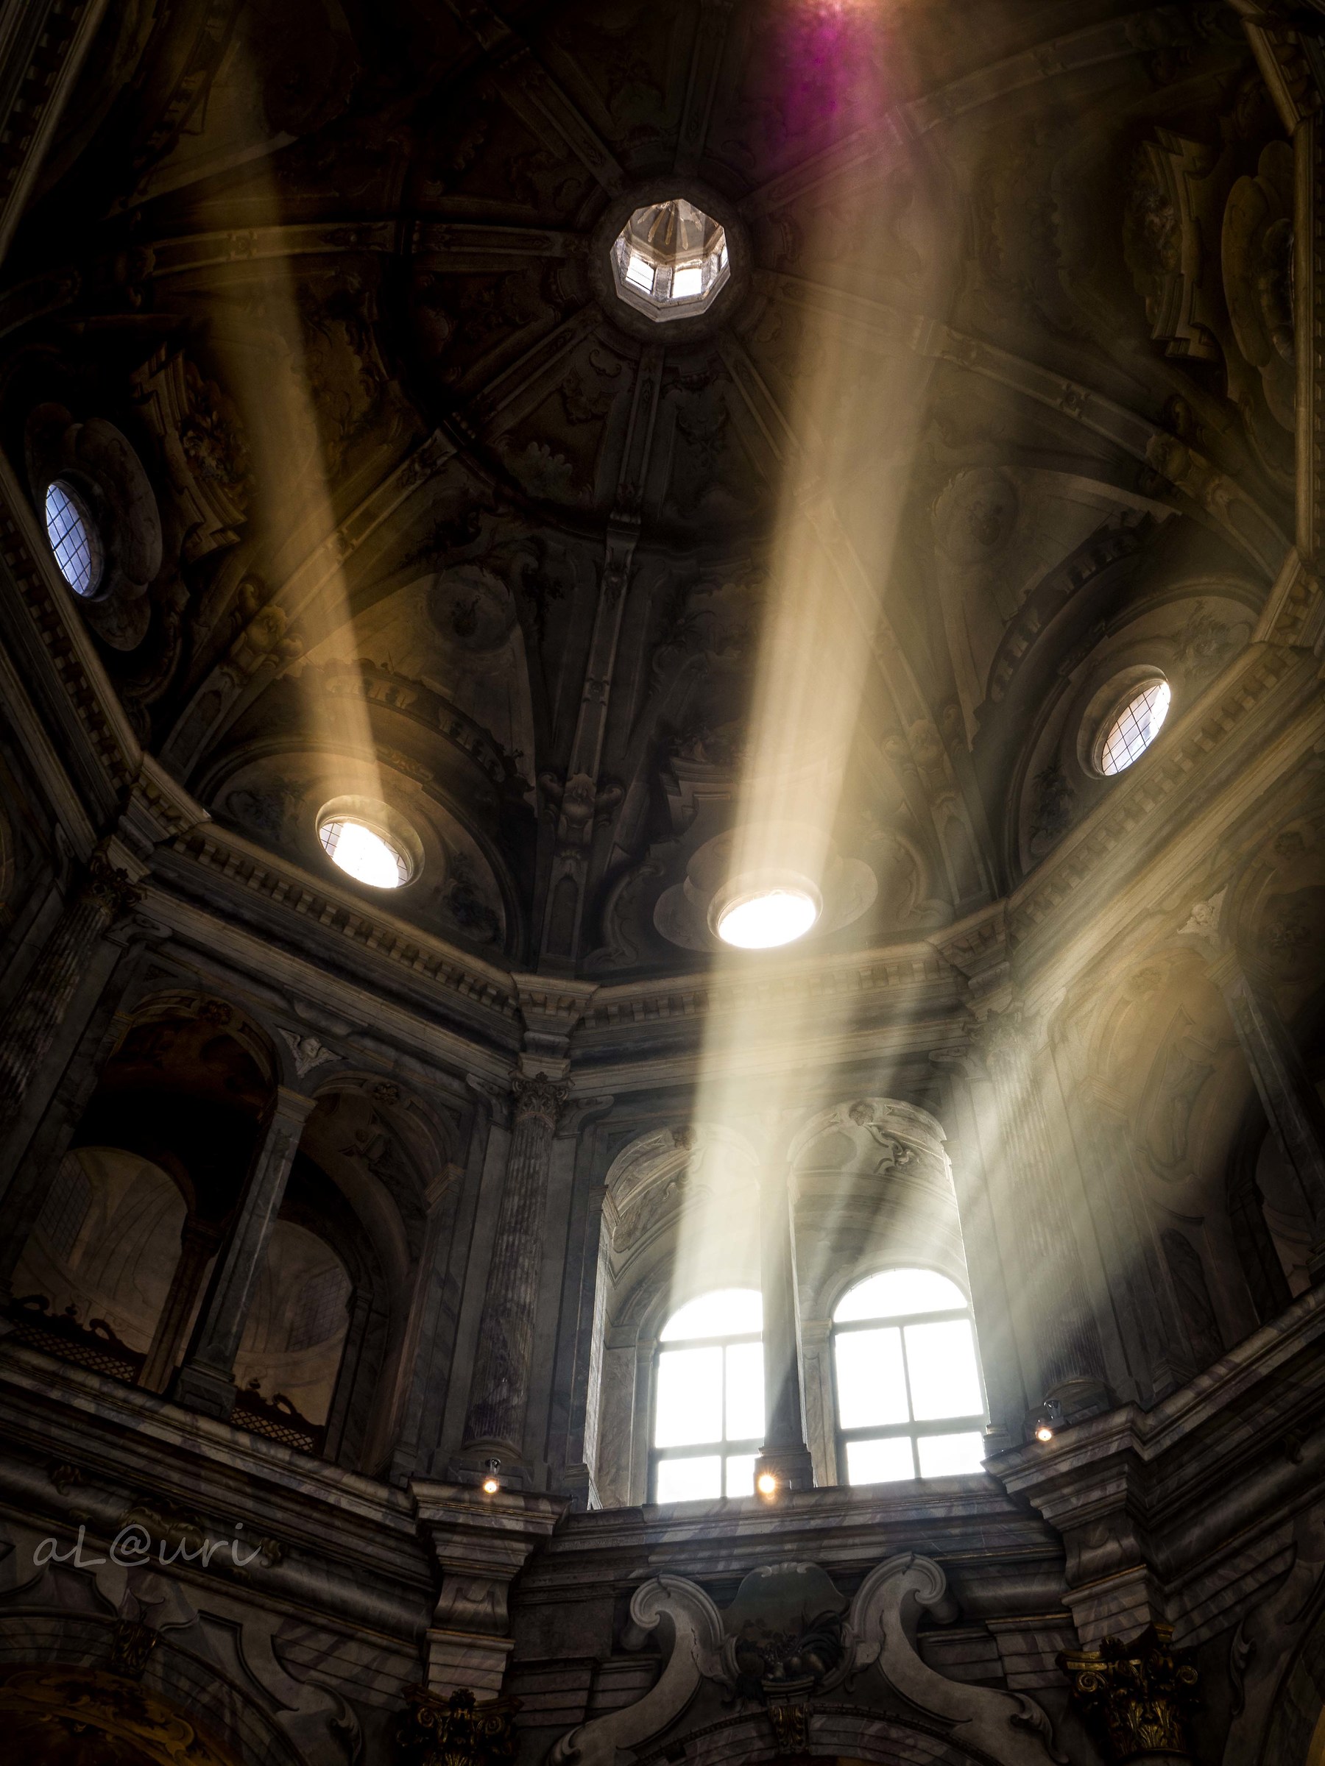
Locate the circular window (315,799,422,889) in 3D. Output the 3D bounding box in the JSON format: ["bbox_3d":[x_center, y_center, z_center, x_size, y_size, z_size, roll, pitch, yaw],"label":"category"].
[{"bbox_3d":[-4.114,-0.447,22.773,1.630,1.872,0.400,28,-57,-18],"label":"circular window"}]

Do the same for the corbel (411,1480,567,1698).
[{"bbox_3d":[-1.590,6.100,13.899,1.417,1.493,0.912,9,-55,-5],"label":"corbel"}]

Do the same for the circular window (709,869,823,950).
[{"bbox_3d":[1.476,0.508,22.729,1.600,1.728,0.400,-9,-54,8],"label":"circular window"}]

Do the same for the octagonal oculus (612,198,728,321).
[{"bbox_3d":[0.076,-8.984,23.552,1.650,0.640,1.650,-9,-54,8],"label":"octagonal oculus"}]

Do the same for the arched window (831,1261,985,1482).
[{"bbox_3d":[2.738,5.557,18.102,1.620,3.216,0.250,-9,-54,8],"label":"arched window"}]

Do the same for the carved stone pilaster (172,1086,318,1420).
[{"bbox_3d":[-4.258,3.844,16.843,0.570,4.640,0.520,28,-57,-18],"label":"carved stone pilaster"}]

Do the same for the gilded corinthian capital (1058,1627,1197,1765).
[{"bbox_3d":[3.748,6.433,12.902,1.000,0.928,0.850,-29,-59,21],"label":"gilded corinthian capital"}]

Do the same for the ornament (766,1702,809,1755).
[{"bbox_3d":[1.036,6.992,13.482,0.350,0.448,0.250,-9,-54,8],"label":"ornament"}]

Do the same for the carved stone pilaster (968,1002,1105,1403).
[{"bbox_3d":[3.877,3.219,17.071,0.700,5.440,0.620,-29,-59,21],"label":"carved stone pilaster"}]

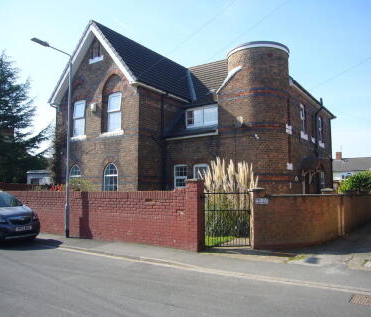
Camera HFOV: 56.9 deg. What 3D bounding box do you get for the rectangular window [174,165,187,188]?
[{"bbox_3d":[-0.183,0.764,14.624,0.706,0.991,0.120,-4,-6,34],"label":"rectangular window"}]

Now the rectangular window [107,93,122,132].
[{"bbox_3d":[-3.108,-2.033,15.087,0.907,1.750,0.150,-4,-6,34],"label":"rectangular window"}]

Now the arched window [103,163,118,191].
[{"bbox_3d":[-3.157,0.890,14.614,0.810,1.373,0.140,-4,-6,34],"label":"arched window"}]

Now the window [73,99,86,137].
[{"bbox_3d":[-5.046,-1.900,16.322,0.953,1.723,0.150,-4,-6,34],"label":"window"}]

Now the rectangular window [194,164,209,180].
[{"bbox_3d":[0.661,0.734,14.057,0.729,0.993,0.120,-4,-6,34],"label":"rectangular window"}]

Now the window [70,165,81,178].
[{"bbox_3d":[-5.096,1.027,15.909,0.800,1.370,0.140,-4,-6,34],"label":"window"}]

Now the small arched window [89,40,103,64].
[{"bbox_3d":[-4.104,-4.909,15.694,0.850,1.100,0.200,-4,-6,34],"label":"small arched window"}]

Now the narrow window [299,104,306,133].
[{"bbox_3d":[5.327,-1.811,15.469,0.150,1.260,0.950,-4,-6,34],"label":"narrow window"}]

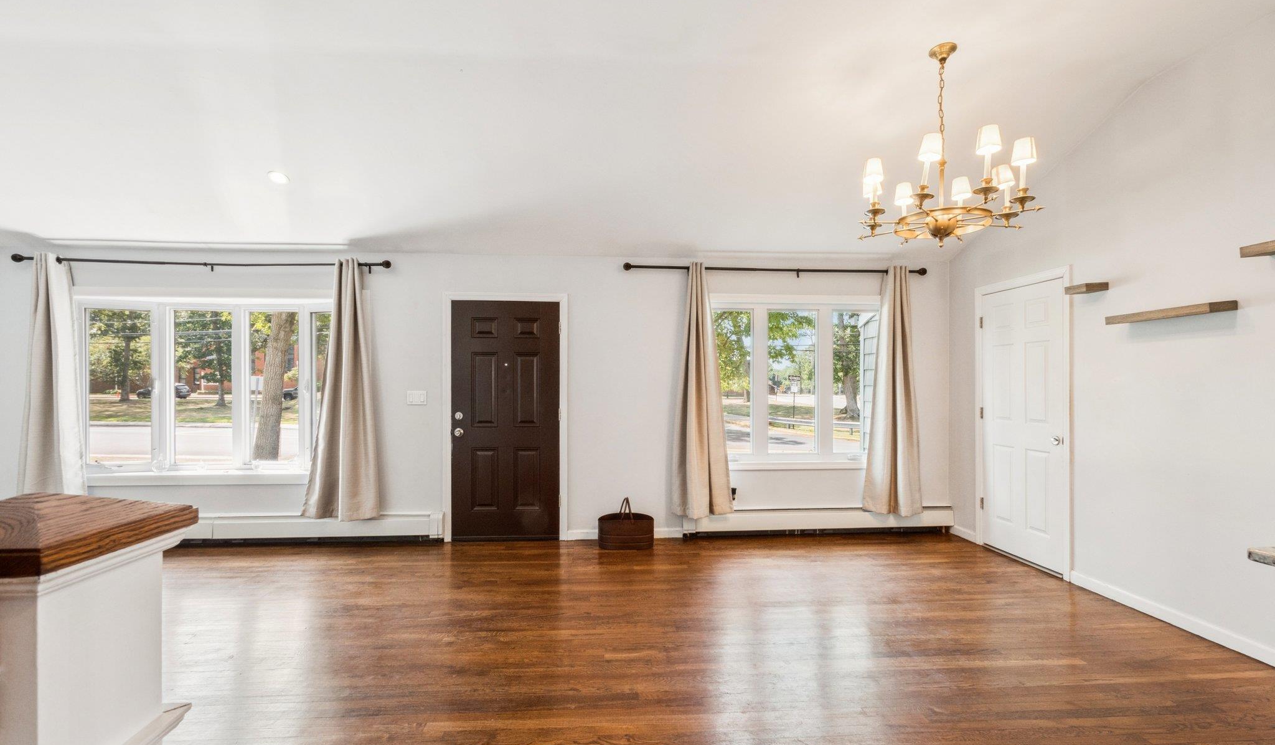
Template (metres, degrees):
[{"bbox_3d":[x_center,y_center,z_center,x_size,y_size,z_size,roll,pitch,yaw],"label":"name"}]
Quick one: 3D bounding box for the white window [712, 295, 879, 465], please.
[{"bbox_3d":[1.385,0.083,4.535,1.846,1.524,0.180,0,0,-3],"label":"white window"}]

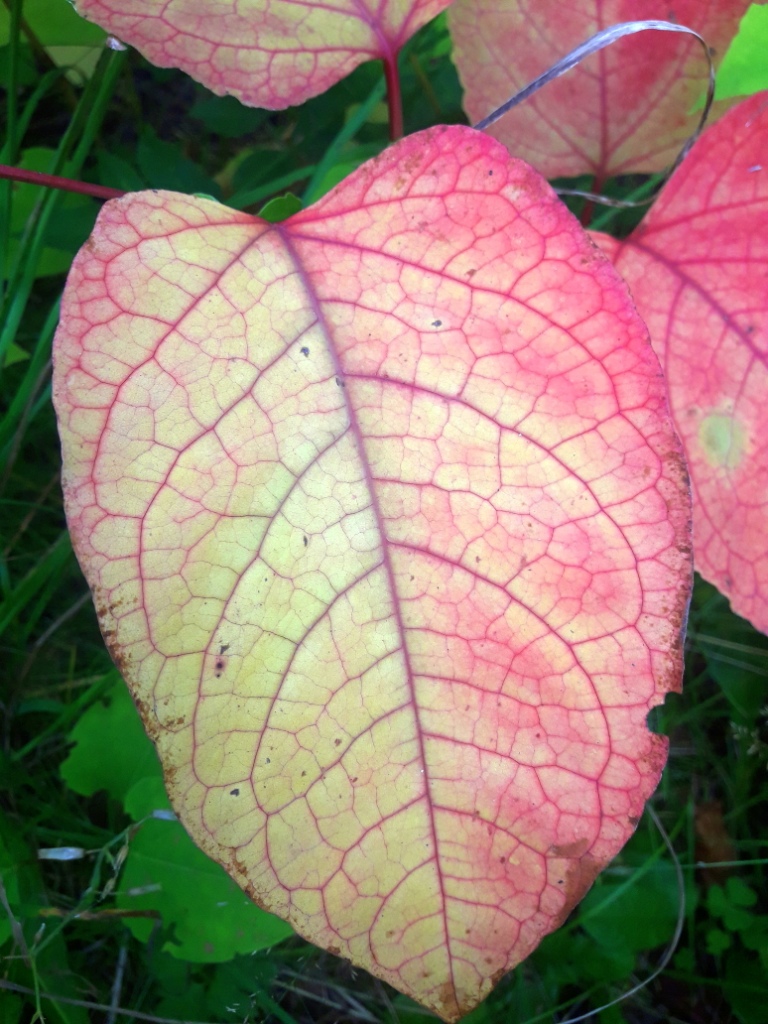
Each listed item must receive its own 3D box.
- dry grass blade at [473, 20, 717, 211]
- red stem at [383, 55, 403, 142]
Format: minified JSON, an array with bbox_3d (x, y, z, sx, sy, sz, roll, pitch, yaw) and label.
[{"bbox_3d":[0.064,-0.119,0.250,0.074,0.064,0.025,0,28,0],"label":"dry grass blade"},{"bbox_3d":[0.003,-0.119,0.241,0.004,0.031,0.004,-6,30,0],"label":"red stem"}]

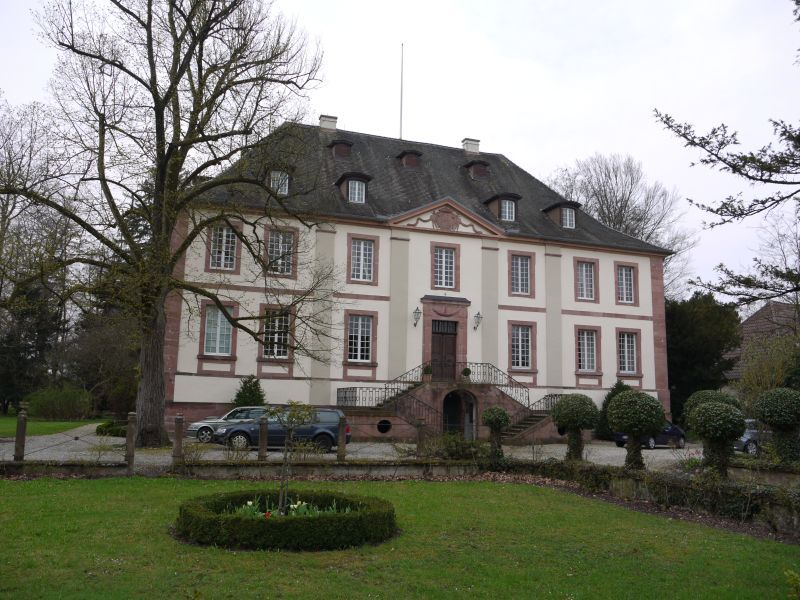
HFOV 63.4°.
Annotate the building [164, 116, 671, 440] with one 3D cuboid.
[{"bbox_3d":[-0.233,-1.661,42.316,28.336,20.121,18.700,4,-10,-17],"label":"building"}]

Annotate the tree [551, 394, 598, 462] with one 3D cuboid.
[{"bbox_3d":[3.761,2.785,13.947,1.021,1.439,1.021,4,-10,-17],"label":"tree"}]

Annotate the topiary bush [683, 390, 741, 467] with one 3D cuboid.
[{"bbox_3d":[6.717,2.811,13.954,1.238,1.684,1.238,4,-10,-17],"label":"topiary bush"}]

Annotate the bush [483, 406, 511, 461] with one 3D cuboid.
[{"bbox_3d":[2.047,2.870,13.724,0.578,1.185,0.578,1,-9,0],"label":"bush"}]

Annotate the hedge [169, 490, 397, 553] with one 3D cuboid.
[{"bbox_3d":[-1.464,2.801,8.423,2.731,0.324,2.571,1,-9,0],"label":"hedge"}]

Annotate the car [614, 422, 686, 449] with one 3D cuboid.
[{"bbox_3d":[11.220,5.883,28.972,4.050,1.430,1.700,9,-12,-39],"label":"car"}]

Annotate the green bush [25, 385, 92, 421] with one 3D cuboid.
[{"bbox_3d":[-23.966,7.218,45.545,4.451,2.331,3.400,1,-9,0],"label":"green bush"}]

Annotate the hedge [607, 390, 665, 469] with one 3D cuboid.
[{"bbox_3d":[4.788,2.676,13.158,1.148,1.617,1.148,4,-10,-17],"label":"hedge"}]

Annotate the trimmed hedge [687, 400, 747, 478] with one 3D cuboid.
[{"bbox_3d":[5.926,2.637,12.155,1.062,1.390,1.062,4,-10,-17],"label":"trimmed hedge"}]

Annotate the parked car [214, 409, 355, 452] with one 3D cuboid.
[{"bbox_3d":[-3.930,4.355,21.971,4.650,1.480,1.750,3,-9,-8],"label":"parked car"}]

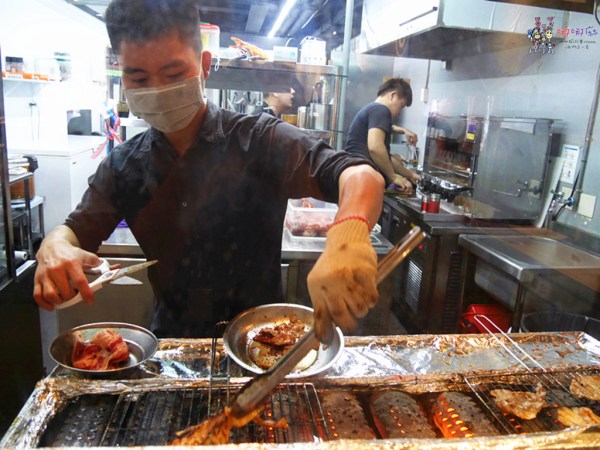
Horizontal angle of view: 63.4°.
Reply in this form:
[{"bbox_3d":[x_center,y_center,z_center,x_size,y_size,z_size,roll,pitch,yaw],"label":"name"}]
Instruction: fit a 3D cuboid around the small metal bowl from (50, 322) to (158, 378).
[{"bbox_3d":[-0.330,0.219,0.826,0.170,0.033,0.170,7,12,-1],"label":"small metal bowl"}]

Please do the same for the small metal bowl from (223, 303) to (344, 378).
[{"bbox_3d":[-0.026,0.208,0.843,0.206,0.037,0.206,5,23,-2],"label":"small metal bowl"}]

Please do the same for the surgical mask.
[{"bbox_3d":[-0.248,-0.226,0.895,0.145,0.110,0.085,-6,34,12],"label":"surgical mask"}]

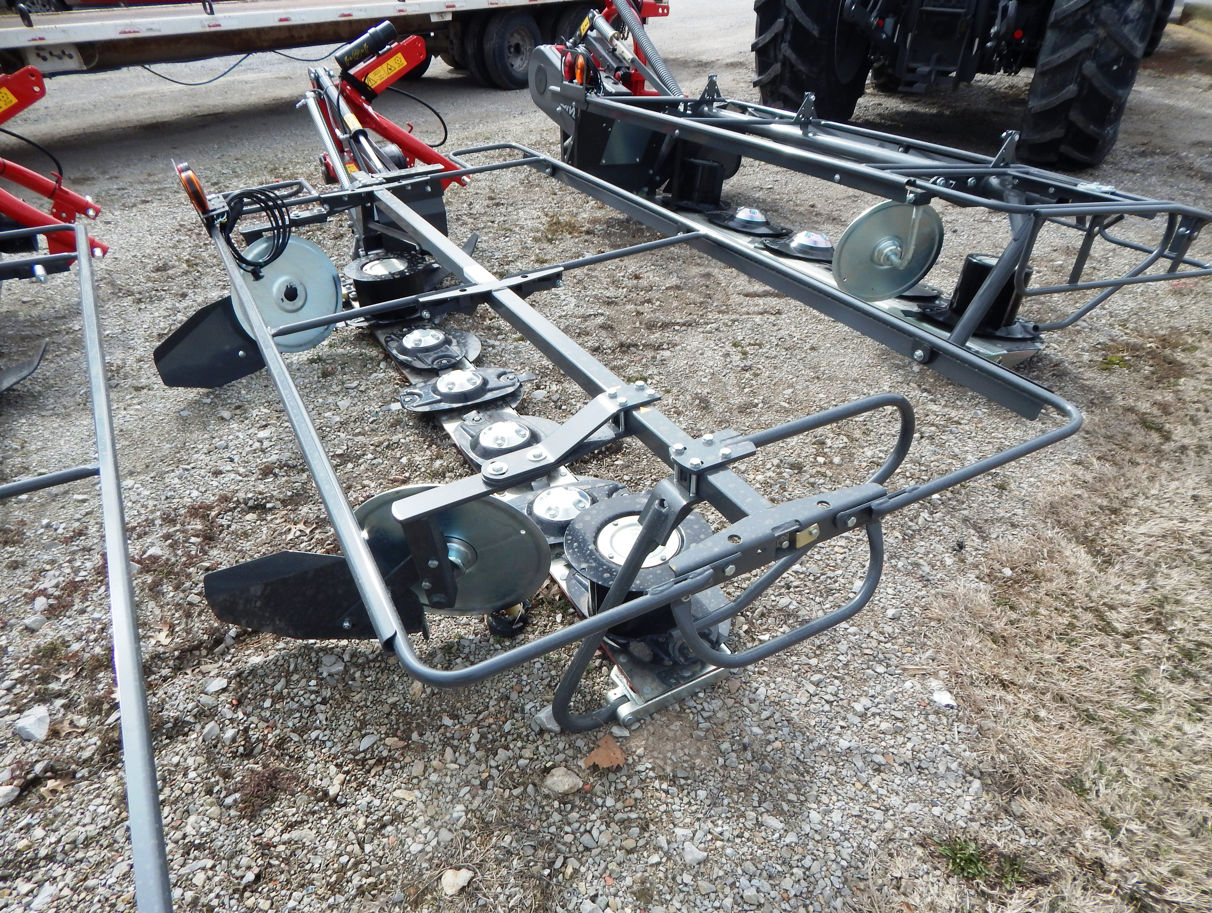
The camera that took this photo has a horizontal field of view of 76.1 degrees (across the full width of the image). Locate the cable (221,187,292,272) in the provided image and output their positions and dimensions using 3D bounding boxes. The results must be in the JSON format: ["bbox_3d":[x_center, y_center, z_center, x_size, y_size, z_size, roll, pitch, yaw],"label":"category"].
[{"bbox_3d":[-1.165,-0.756,2.580,0.200,0.260,0.090,-16,36,-19],"label":"cable"}]

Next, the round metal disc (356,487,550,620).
[{"bbox_3d":[-0.319,0.209,1.574,0.410,0.410,0.060,1,43,6],"label":"round metal disc"}]

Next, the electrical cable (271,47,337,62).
[{"bbox_3d":[-3.108,-4.200,8.079,0.759,0.138,0.050,-27,41,-32],"label":"electrical cable"}]

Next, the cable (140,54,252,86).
[{"bbox_3d":[-3.928,-3.741,7.527,1.029,0.215,0.050,-27,41,-32],"label":"cable"}]

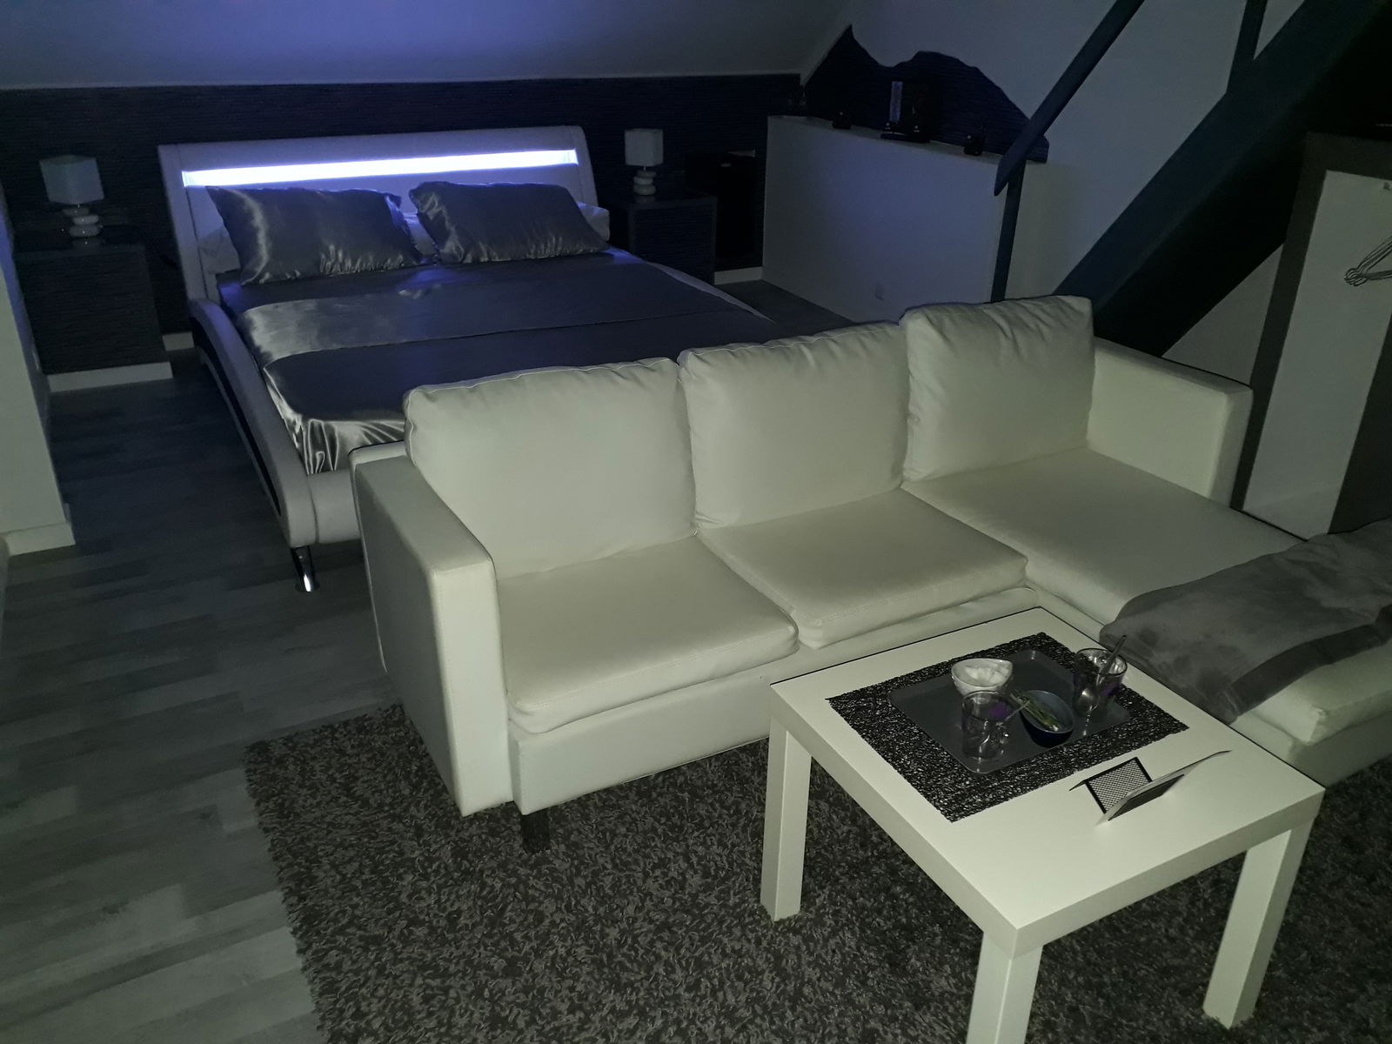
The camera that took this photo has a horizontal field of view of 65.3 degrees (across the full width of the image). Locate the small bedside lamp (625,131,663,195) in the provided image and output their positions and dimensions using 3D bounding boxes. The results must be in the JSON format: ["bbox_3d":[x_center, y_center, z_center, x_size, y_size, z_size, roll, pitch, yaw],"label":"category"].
[{"bbox_3d":[-0.246,-1.767,5.349,0.147,0.302,0.147,12,28,23],"label":"small bedside lamp"}]

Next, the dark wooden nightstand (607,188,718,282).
[{"bbox_3d":[-0.205,-1.374,5.508,0.475,0.546,0.430,-12,28,-24],"label":"dark wooden nightstand"}]

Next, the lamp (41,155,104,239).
[{"bbox_3d":[-2.442,-1.277,4.291,0.147,0.302,0.147,12,28,23],"label":"lamp"}]

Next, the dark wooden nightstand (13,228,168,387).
[{"bbox_3d":[-2.466,-0.878,4.440,0.467,0.544,0.440,-12,28,-24],"label":"dark wooden nightstand"}]

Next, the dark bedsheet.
[{"bbox_3d":[-0.754,-0.697,3.880,1.630,0.190,1.950,-12,28,-24],"label":"dark bedsheet"}]

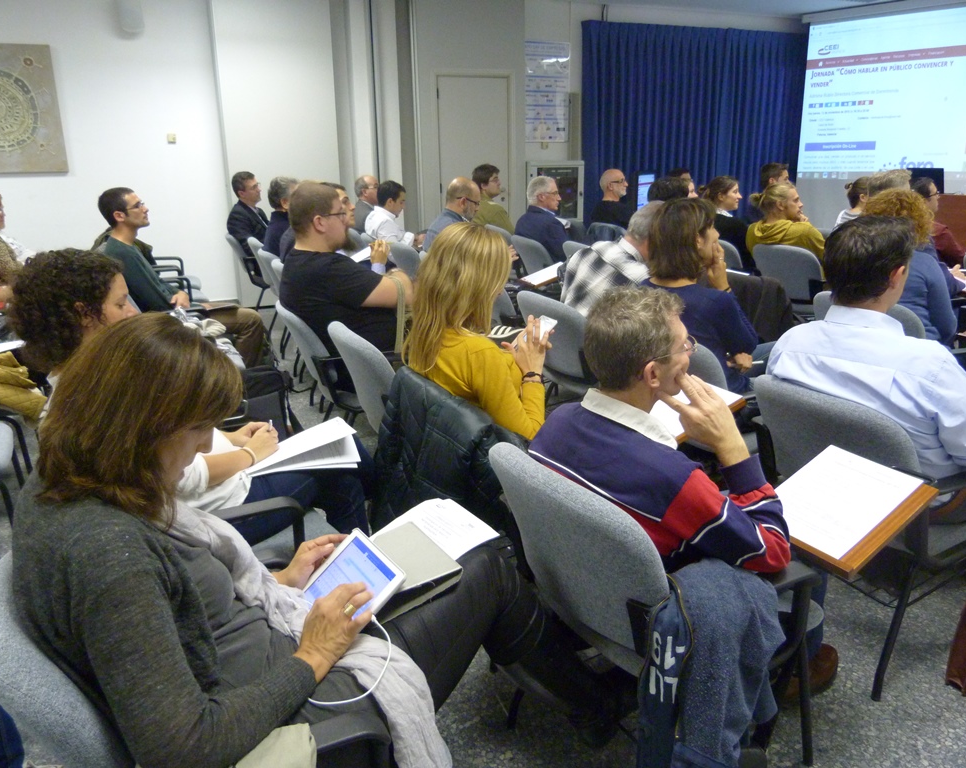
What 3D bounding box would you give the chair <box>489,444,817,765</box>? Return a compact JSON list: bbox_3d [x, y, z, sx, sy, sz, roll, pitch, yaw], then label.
[{"bbox_3d":[0.379,0.499,1.695,0.630,0.840,0.600,-12,21,-33],"label":"chair"}]

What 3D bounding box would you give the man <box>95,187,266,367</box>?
[{"bbox_3d":[-1.747,-0.485,4.258,0.880,1.270,0.520,-8,19,-23],"label":"man"}]

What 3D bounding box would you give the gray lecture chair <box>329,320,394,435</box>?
[{"bbox_3d":[-0.213,0.141,2.830,0.580,0.800,0.580,-9,19,-25],"label":"gray lecture chair"}]

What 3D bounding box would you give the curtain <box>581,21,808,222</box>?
[{"bbox_3d":[2.434,-2.619,8.370,2.850,2.580,0.180,-7,18,-19],"label":"curtain"}]

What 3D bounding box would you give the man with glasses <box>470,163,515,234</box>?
[{"bbox_3d":[0.273,-1.222,6.478,0.840,1.320,0.500,-10,20,-29],"label":"man with glasses"}]

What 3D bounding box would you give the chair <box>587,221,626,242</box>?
[{"bbox_3d":[1.291,-0.994,6.456,0.580,0.800,0.580,-9,19,-24],"label":"chair"}]

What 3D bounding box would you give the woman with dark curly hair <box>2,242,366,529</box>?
[{"bbox_3d":[-0.656,0.265,1.783,0.800,1.190,0.500,-8,18,-22],"label":"woman with dark curly hair"}]

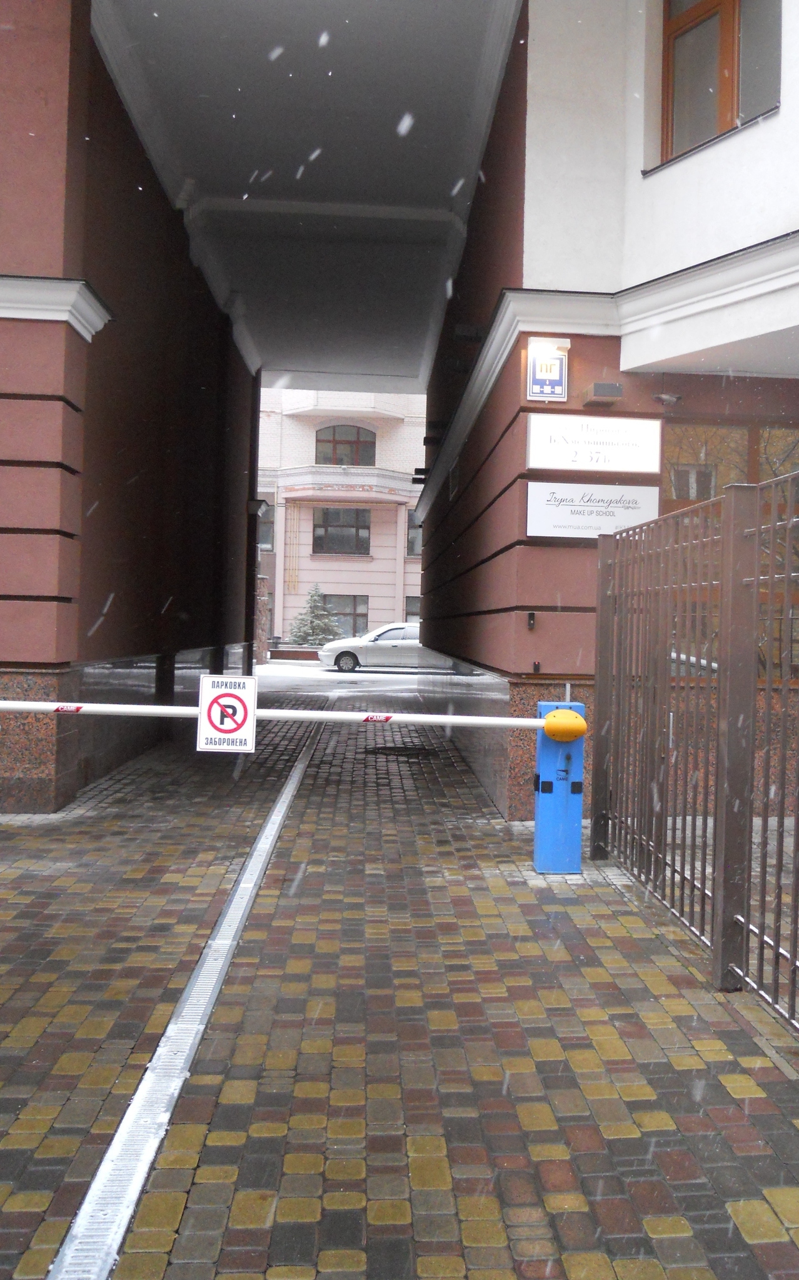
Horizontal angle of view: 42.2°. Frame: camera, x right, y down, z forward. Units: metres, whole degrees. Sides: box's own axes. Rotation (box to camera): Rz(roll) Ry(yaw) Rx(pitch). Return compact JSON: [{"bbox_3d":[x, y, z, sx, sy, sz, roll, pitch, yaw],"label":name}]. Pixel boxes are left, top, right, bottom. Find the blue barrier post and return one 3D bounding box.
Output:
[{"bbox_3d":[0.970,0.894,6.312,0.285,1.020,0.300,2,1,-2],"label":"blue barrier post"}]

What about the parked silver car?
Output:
[{"bbox_3d":[-0.254,0.217,30.510,4.240,1.440,1.680,2,1,-2],"label":"parked silver car"}]

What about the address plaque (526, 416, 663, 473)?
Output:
[{"bbox_3d":[1.464,-1.470,7.819,0.990,0.405,0.120,2,1,-2],"label":"address plaque"}]

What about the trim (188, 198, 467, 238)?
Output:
[{"bbox_3d":[-0.897,-5.317,13.117,3.500,0.310,0.270,2,1,-2],"label":"trim"}]

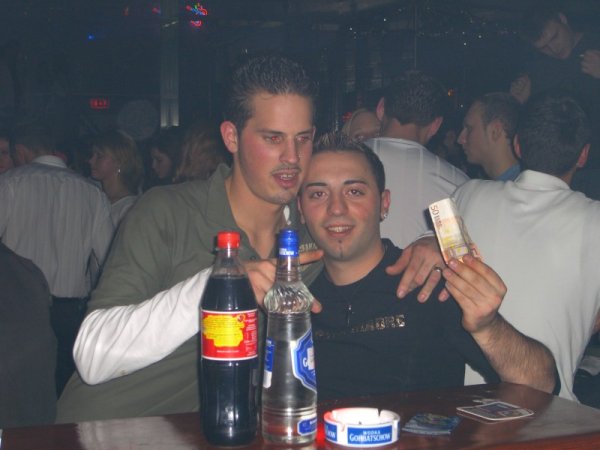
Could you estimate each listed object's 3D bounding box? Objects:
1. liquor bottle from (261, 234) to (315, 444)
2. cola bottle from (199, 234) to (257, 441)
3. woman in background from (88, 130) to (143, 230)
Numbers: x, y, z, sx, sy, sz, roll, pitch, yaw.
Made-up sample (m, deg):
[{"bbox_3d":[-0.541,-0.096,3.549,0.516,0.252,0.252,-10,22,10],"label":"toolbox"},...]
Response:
[{"bbox_3d":[-0.015,0.158,1.680,0.078,0.302,0.078,0,2,0],"label":"liquor bottle"},{"bbox_3d":[-0.099,0.159,1.665,0.083,0.303,0.083,0,2,0],"label":"cola bottle"},{"bbox_3d":[-0.805,0.407,5.330,0.300,1.660,0.450,-1,2,-13],"label":"woman in background"}]

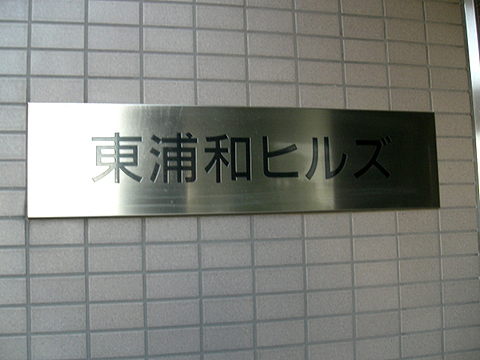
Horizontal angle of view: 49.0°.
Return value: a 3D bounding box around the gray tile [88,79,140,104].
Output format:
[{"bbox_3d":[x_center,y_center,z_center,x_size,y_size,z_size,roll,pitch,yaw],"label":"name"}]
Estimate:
[{"bbox_3d":[-0.228,-0.160,0.953,0.095,0.045,0.008,0,-5,-13],"label":"gray tile"}]

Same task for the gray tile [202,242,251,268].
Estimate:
[{"bbox_3d":[-0.025,0.138,0.973,0.095,0.045,0.008,0,-5,-13],"label":"gray tile"}]

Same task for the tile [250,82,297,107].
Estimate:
[{"bbox_3d":[0.064,-0.163,1.023,0.095,0.045,0.008,0,-5,-13],"label":"tile"}]

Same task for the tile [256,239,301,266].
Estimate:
[{"bbox_3d":[0.072,0.137,0.998,0.095,0.045,0.009,-1,-5,-13],"label":"tile"}]

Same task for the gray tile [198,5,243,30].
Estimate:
[{"bbox_3d":[-0.038,-0.309,1.008,0.095,0.045,0.009,-1,-5,-13],"label":"gray tile"}]

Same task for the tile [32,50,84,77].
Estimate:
[{"bbox_3d":[-0.323,-0.205,0.932,0.095,0.045,0.009,-1,-5,-13],"label":"tile"}]

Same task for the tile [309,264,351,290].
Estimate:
[{"bbox_3d":[0.169,0.185,1.017,0.095,0.045,0.010,-1,-5,-14],"label":"tile"}]

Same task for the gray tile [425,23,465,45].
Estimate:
[{"bbox_3d":[0.436,-0.309,1.122,0.095,0.045,0.009,-1,-5,-13],"label":"gray tile"}]

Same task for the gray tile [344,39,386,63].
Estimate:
[{"bbox_3d":[0.252,-0.261,1.072,0.095,0.045,0.009,-1,-5,-13],"label":"gray tile"}]

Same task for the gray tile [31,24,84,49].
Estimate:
[{"bbox_3d":[-0.323,-0.255,0.936,0.095,0.045,0.009,-1,-5,-13],"label":"gray tile"}]

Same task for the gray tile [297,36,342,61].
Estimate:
[{"bbox_3d":[0.157,-0.262,1.054,0.095,0.045,0.008,0,-5,-13],"label":"gray tile"}]

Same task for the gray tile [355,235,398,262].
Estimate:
[{"bbox_3d":[0.268,0.135,1.043,0.095,0.045,0.008,0,-5,-13],"label":"gray tile"}]

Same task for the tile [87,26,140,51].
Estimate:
[{"bbox_3d":[-0.230,-0.258,0.961,0.095,0.045,0.008,0,-5,-13],"label":"tile"}]

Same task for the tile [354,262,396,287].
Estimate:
[{"bbox_3d":[0.266,0.184,1.040,0.095,0.045,0.009,-1,-5,-13],"label":"tile"}]

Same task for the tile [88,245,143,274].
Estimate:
[{"bbox_3d":[-0.220,0.139,0.929,0.095,0.045,0.008,0,-5,-13],"label":"tile"}]

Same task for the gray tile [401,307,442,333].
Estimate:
[{"bbox_3d":[0.363,0.278,1.054,0.095,0.045,0.009,-1,-5,-13],"label":"gray tile"}]

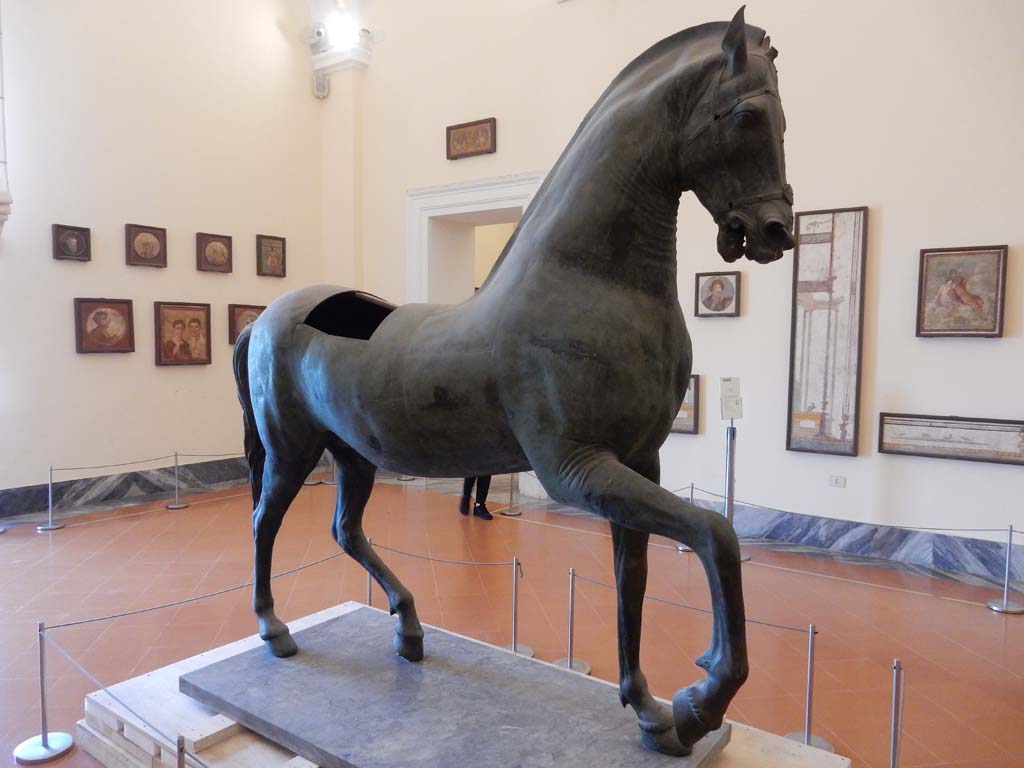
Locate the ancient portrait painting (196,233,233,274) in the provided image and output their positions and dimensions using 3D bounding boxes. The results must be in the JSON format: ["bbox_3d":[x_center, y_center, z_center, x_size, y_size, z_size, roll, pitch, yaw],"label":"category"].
[{"bbox_3d":[-2.931,-1.286,7.295,0.050,0.368,0.351,5,6,38],"label":"ancient portrait painting"}]

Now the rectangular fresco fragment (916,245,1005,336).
[{"bbox_3d":[3.139,-0.639,5.170,0.518,0.621,0.050,3,5,33],"label":"rectangular fresco fragment"}]

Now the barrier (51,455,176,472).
[{"bbox_3d":[-3.567,0.720,6.678,0.012,0.030,1.067,4,5,42],"label":"barrier"}]

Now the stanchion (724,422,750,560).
[{"bbox_3d":[1.653,0.799,5.596,0.335,1.040,0.335,2,4,17],"label":"stanchion"}]

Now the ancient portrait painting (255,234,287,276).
[{"bbox_3d":[-2.626,-1.393,8.096,0.050,0.428,0.321,4,5,40],"label":"ancient portrait painting"}]

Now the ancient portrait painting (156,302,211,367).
[{"bbox_3d":[-3.274,-0.495,7.386,0.050,0.615,0.538,4,5,40],"label":"ancient portrait painting"}]

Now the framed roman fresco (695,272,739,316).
[{"bbox_3d":[1.701,-0.739,6.116,0.352,0.362,0.050,3,5,33],"label":"framed roman fresco"}]

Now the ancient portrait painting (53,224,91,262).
[{"bbox_3d":[-3.902,-1.247,6.569,0.050,0.297,0.282,4,5,40],"label":"ancient portrait painting"}]

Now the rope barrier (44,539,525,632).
[{"bbox_3d":[-1.065,0.965,3.683,2.116,0.085,0.651,-2,4,-26],"label":"rope barrier"}]

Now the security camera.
[{"bbox_3d":[-1.997,-3.594,7.671,0.200,0.280,0.300,0,4,-11],"label":"security camera"}]

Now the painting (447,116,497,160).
[{"bbox_3d":[-0.381,-2.320,7.038,0.576,0.325,0.050,4,6,35],"label":"painting"}]

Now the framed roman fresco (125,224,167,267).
[{"bbox_3d":[-3.486,-1.310,7.065,0.050,0.372,0.353,4,5,40],"label":"framed roman fresco"}]

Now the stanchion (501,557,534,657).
[{"bbox_3d":[0.015,1.082,3.567,0.190,0.502,0.190,0,4,0],"label":"stanchion"}]

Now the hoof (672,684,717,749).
[{"bbox_3d":[0.509,0.919,2.050,0.105,0.135,0.125,3,5,34],"label":"hoof"}]

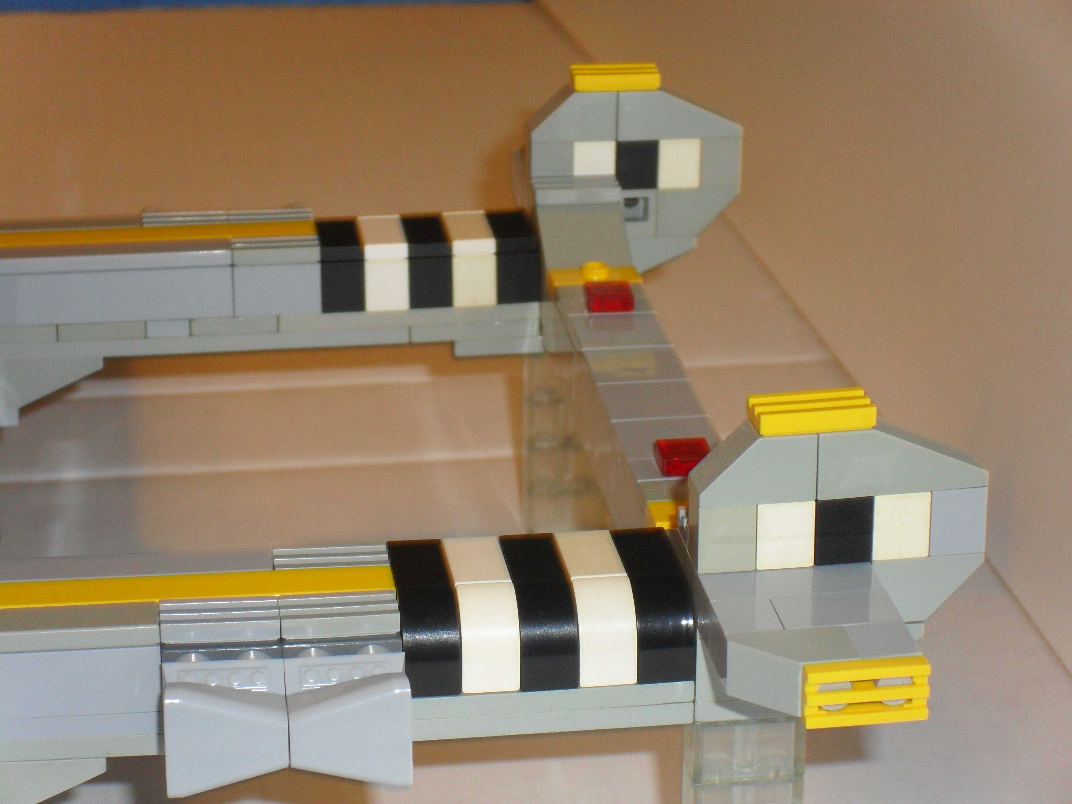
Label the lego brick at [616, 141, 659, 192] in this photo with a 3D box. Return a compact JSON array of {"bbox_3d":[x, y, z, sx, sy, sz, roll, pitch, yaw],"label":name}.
[{"bbox_3d":[0.019,-0.046,0.614,0.008,0.010,0.008,-3,22,-8],"label":"lego brick"}]

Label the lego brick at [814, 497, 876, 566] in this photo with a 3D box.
[{"bbox_3d":[0.041,0.016,0.446,0.008,0.010,0.008,-4,21,-7],"label":"lego brick"}]

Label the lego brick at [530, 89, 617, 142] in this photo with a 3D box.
[{"bbox_3d":[0.006,-0.054,0.601,0.016,0.010,0.008,-2,21,-7],"label":"lego brick"}]

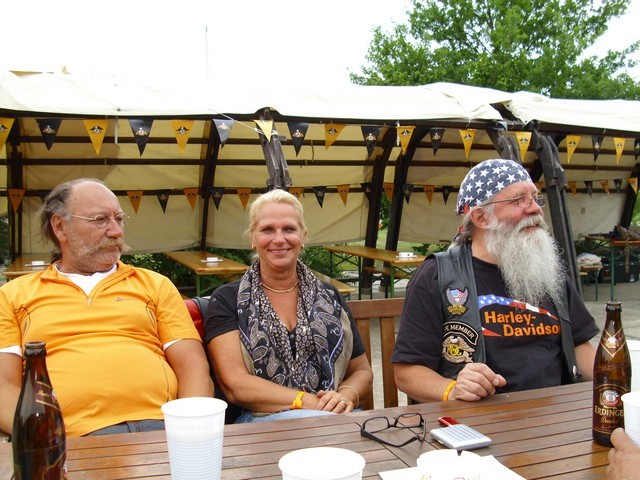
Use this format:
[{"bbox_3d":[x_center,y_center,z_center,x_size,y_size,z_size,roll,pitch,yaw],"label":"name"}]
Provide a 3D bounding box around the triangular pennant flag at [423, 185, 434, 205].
[{"bbox_3d":[1.625,-0.656,9.600,0.200,0.300,0.020,-1,2,-19],"label":"triangular pennant flag"}]

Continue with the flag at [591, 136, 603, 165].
[{"bbox_3d":[3.026,-0.978,7.040,0.200,0.290,0.020,-1,4,-25],"label":"flag"}]

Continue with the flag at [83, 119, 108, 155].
[{"bbox_3d":[-1.792,-0.817,5.191,0.200,0.290,0.020,-1,3,-13],"label":"flag"}]

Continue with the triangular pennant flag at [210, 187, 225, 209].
[{"bbox_3d":[-1.324,-0.526,8.400,0.200,0.300,0.020,-1,2,-18],"label":"triangular pennant flag"}]

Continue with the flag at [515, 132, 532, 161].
[{"bbox_3d":[2.086,-0.952,6.621,0.195,0.295,0.010,-2,3,-21],"label":"flag"}]

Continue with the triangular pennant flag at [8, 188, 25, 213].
[{"bbox_3d":[-3.652,-0.458,7.800,0.200,0.300,0.020,-1,2,-16],"label":"triangular pennant flag"}]

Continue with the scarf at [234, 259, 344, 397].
[{"bbox_3d":[-0.076,0.217,1.660,0.270,0.335,0.220,0,-5,-5],"label":"scarf"}]

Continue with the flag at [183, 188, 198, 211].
[{"bbox_3d":[-1.646,-0.508,8.266,0.200,0.290,0.020,-1,3,-10],"label":"flag"}]

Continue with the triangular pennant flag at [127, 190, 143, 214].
[{"bbox_3d":[-2.327,-0.467,8.160,0.200,0.290,0.020,-1,3,-9],"label":"triangular pennant flag"}]

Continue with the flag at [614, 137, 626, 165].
[{"bbox_3d":[3.335,-0.980,7.193,0.200,0.290,0.020,-2,4,-26],"label":"flag"}]

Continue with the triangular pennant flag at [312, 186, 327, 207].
[{"bbox_3d":[-0.003,-0.601,9.149,0.195,0.295,0.010,-2,3,-21],"label":"triangular pennant flag"}]

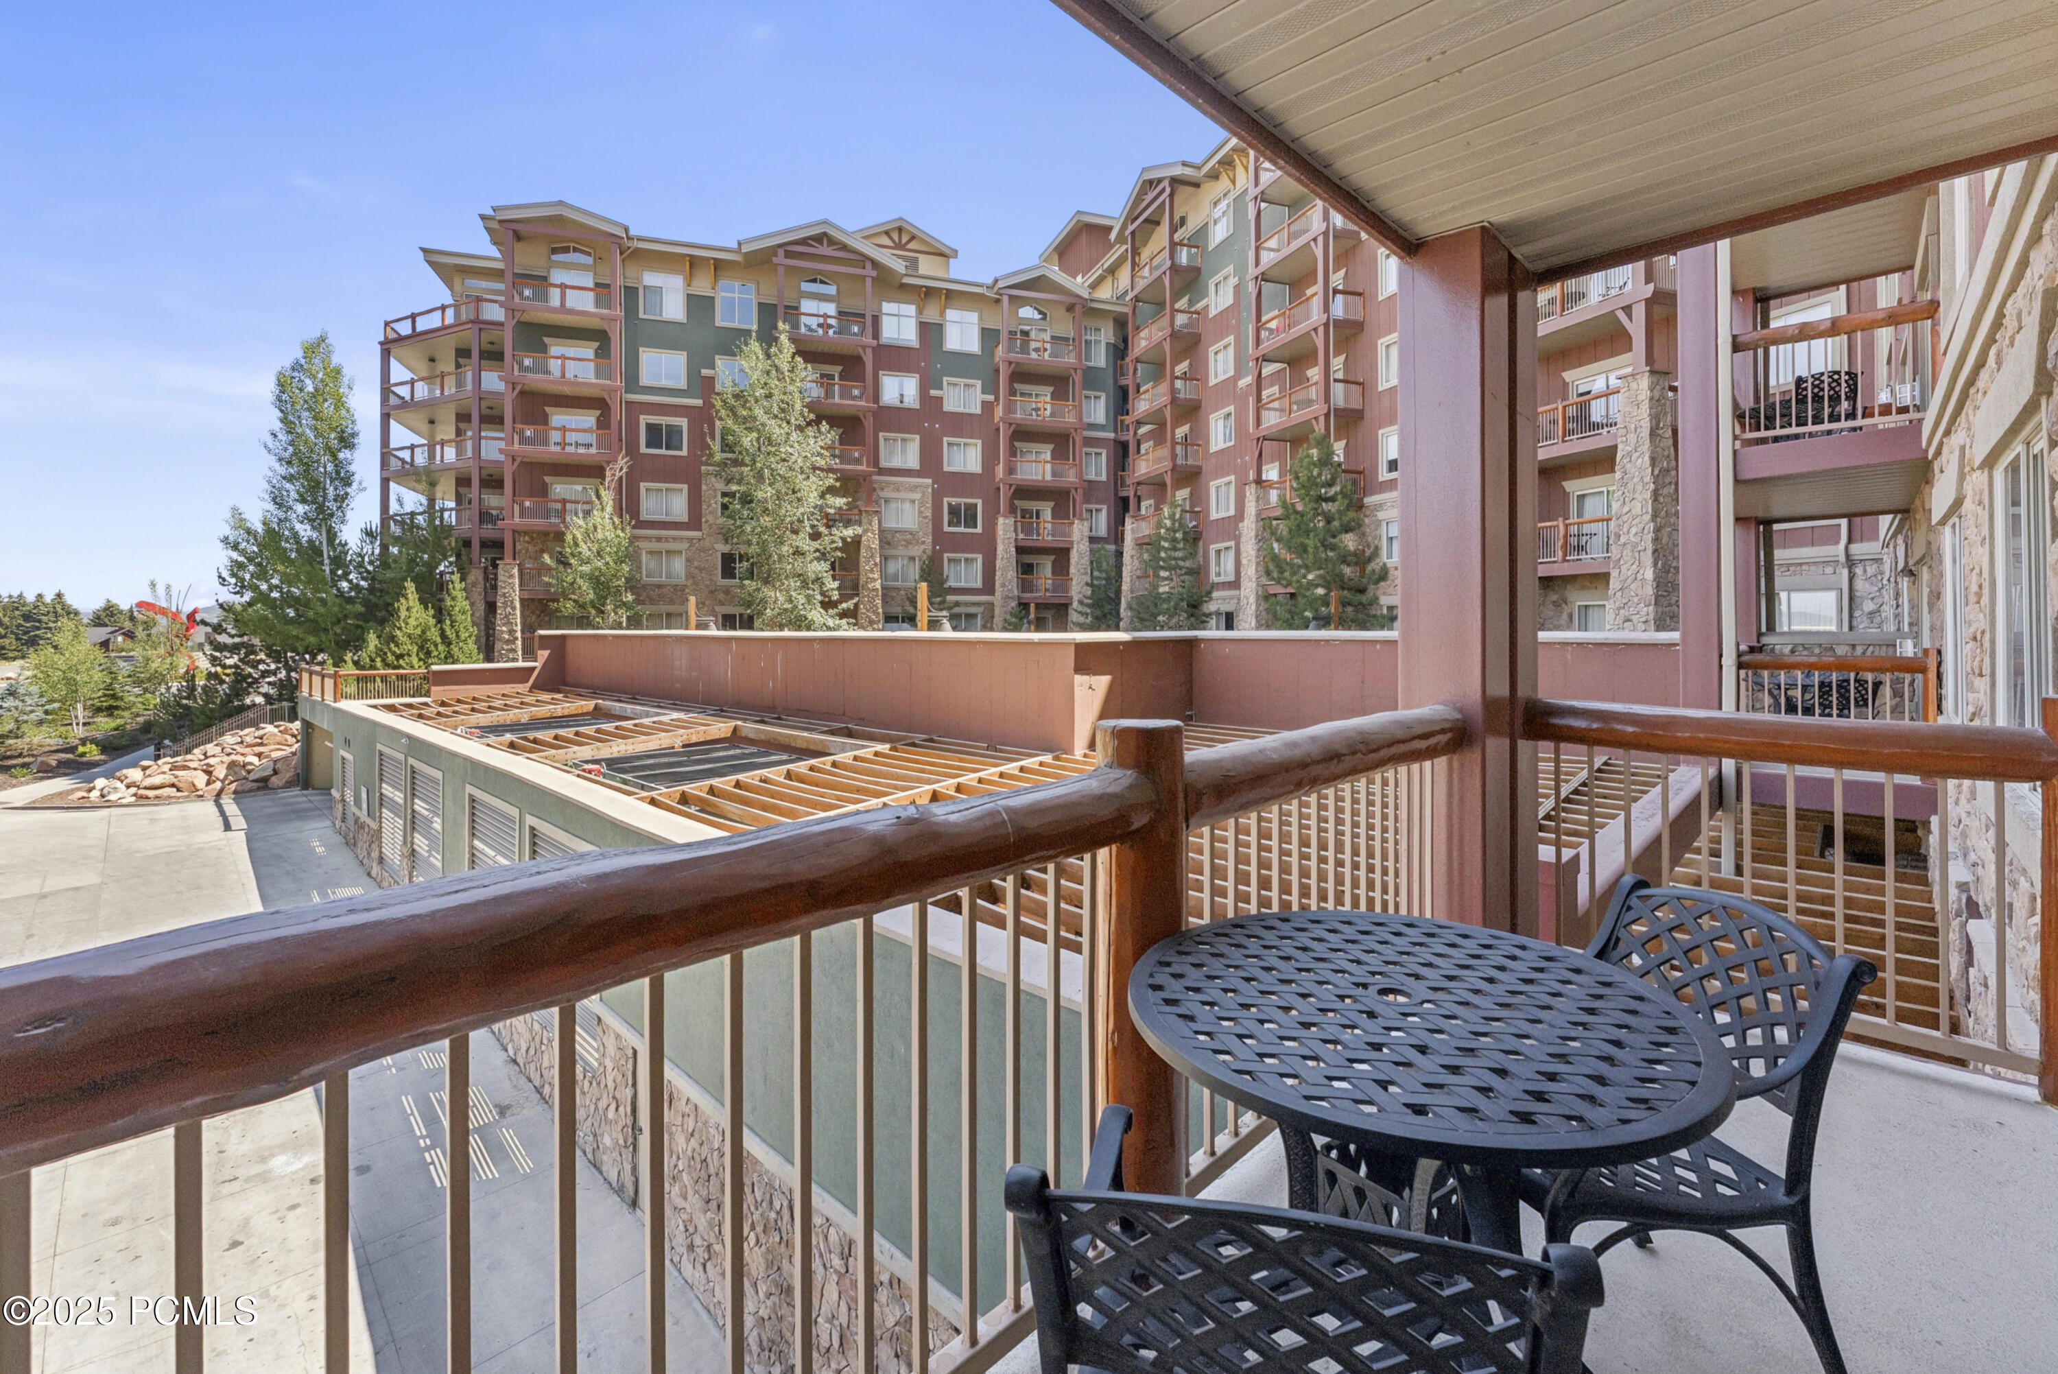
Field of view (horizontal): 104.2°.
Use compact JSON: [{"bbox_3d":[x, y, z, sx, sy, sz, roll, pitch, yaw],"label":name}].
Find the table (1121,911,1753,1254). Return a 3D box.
[{"bbox_3d":[0.652,0.906,1.433,0.914,0.720,0.914,0,2,0],"label":"table"}]

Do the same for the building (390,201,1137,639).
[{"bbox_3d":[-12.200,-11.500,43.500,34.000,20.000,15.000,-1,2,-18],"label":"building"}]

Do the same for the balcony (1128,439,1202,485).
[{"bbox_3d":[6.600,-10.850,38.880,1.750,1.350,4.000,-1,2,-21],"label":"balcony"}]

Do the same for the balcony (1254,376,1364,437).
[{"bbox_3d":[10.040,-9.998,28.966,1.720,1.270,4.150,-1,2,-20],"label":"balcony"}]

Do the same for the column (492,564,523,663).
[{"bbox_3d":[-21.300,-3.020,32.800,0.900,4.300,0.900,-1,2,-18],"label":"column"}]

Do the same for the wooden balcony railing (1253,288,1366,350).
[{"bbox_3d":[10.024,-13.168,28.969,1.700,0.980,3.950,-1,2,-20],"label":"wooden balcony railing"}]

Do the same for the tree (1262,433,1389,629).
[{"bbox_3d":[8.433,-3.774,22.700,3.600,6.857,3.600,1,2,20],"label":"tree"}]

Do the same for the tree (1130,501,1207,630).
[{"bbox_3d":[5.697,-4.282,32.800,3.200,6.453,3.200,0,2,10],"label":"tree"}]

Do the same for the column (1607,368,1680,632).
[{"bbox_3d":[13.465,-3.344,17.350,1.080,6.848,1.080,-1,2,-20],"label":"column"}]

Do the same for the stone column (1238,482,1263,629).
[{"bbox_3d":[8.700,-4.560,31.300,0.820,6.800,0.820,-1,2,-21],"label":"stone column"}]

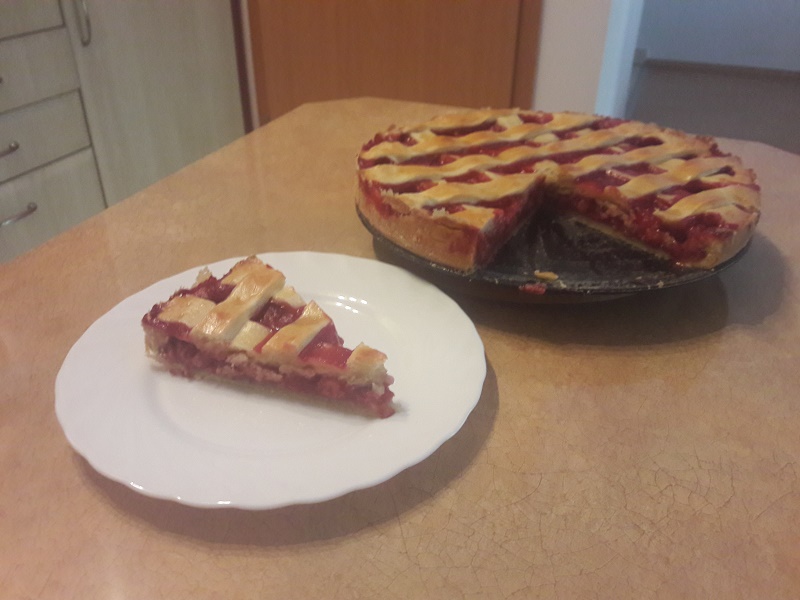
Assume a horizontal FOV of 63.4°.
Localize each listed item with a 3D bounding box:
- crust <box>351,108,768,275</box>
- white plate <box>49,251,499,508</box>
[{"bbox_3d":[0.100,-0.087,0.443,0.257,0.032,0.250,0,31,-2],"label":"crust"},{"bbox_3d":[-0.058,0.031,0.321,0.201,0.019,0.201,1,31,0],"label":"white plate"}]

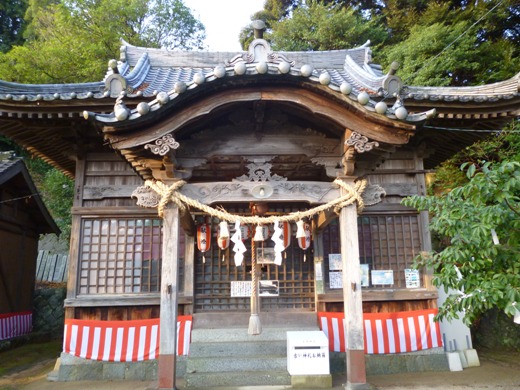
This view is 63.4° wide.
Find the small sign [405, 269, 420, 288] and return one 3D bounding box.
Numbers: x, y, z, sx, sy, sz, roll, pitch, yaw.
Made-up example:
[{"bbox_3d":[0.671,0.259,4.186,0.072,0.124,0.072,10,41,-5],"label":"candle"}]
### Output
[{"bbox_3d":[2.294,1.261,6.318,0.210,0.285,0.015,-1,-10,-2],"label":"small sign"}]

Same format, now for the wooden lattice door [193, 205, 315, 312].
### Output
[{"bbox_3d":[-0.087,0.926,6.357,1.780,1.630,0.070,-1,-10,-2],"label":"wooden lattice door"}]

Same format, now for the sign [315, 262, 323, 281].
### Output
[{"bbox_3d":[0.879,1.137,6.253,0.088,0.260,0.012,-1,-10,-2],"label":"sign"}]

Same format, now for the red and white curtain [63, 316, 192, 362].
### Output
[{"bbox_3d":[-1.879,2.045,5.964,1.789,0.587,0.140,-1,-10,-2],"label":"red and white curtain"}]

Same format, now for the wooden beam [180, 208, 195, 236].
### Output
[{"bbox_3d":[-1.015,0.329,5.556,0.140,0.260,1.450,-1,-10,-2],"label":"wooden beam"}]

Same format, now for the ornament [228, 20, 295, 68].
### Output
[{"bbox_3d":[0.009,-1.521,4.291,0.683,0.423,0.280,-1,-10,-2],"label":"ornament"}]

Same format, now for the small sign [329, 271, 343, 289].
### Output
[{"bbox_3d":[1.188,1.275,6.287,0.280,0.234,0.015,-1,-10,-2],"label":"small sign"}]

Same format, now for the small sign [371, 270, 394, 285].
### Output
[{"bbox_3d":[1.841,1.241,6.310,0.315,0.210,0.015,-1,-10,-2],"label":"small sign"}]

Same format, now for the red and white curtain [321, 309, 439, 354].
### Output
[{"bbox_3d":[1.756,1.973,6.074,1.767,0.587,0.140,-1,-10,-2],"label":"red and white curtain"}]

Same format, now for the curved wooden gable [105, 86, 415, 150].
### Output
[{"bbox_3d":[0.009,-0.768,4.155,2.977,0.618,0.180,-1,-10,-2],"label":"curved wooden gable"}]

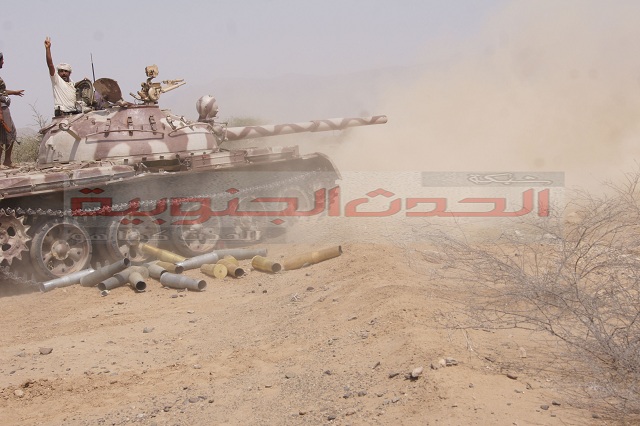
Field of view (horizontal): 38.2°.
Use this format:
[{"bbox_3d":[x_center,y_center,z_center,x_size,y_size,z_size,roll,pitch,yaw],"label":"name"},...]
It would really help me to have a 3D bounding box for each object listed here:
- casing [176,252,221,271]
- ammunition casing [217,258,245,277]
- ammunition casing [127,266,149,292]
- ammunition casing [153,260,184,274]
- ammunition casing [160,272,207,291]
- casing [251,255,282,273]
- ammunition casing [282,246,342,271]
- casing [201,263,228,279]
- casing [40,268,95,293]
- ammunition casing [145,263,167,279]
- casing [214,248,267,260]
[{"bbox_3d":[-1.382,0.565,10.500,0.145,0.145,0.695,3,8,32],"label":"casing"},{"bbox_3d":[-1.129,0.713,11.735,0.163,0.163,0.728,-2,4,-23],"label":"ammunition casing"},{"bbox_3d":[-2.142,0.793,10.948,0.163,0.163,0.728,-1,8,-15],"label":"ammunition casing"},{"bbox_3d":[-2.001,0.740,12.314,0.163,0.163,0.728,-2,2,-30],"label":"ammunition casing"},{"bbox_3d":[-1.621,0.830,11.008,0.163,0.163,0.728,-4,5,-45],"label":"ammunition casing"},{"bbox_3d":[-0.680,0.670,11.935,0.163,0.163,0.728,-2,4,-23],"label":"casing"},{"bbox_3d":[-0.073,0.498,10.250,0.695,0.145,0.145,-12,10,-26],"label":"ammunition casing"},{"bbox_3d":[-1.186,0.623,10.150,0.145,0.145,0.695,-2,1,-23],"label":"casing"},{"bbox_3d":[-2.772,0.749,10.200,0.145,0.145,0.695,4,11,34],"label":"casing"},{"bbox_3d":[-1.776,0.649,10.100,0.145,0.145,0.695,-2,3,-24],"label":"ammunition casing"},{"bbox_3d":[-1.053,0.552,12.230,0.725,0.158,0.158,-4,4,5],"label":"casing"}]

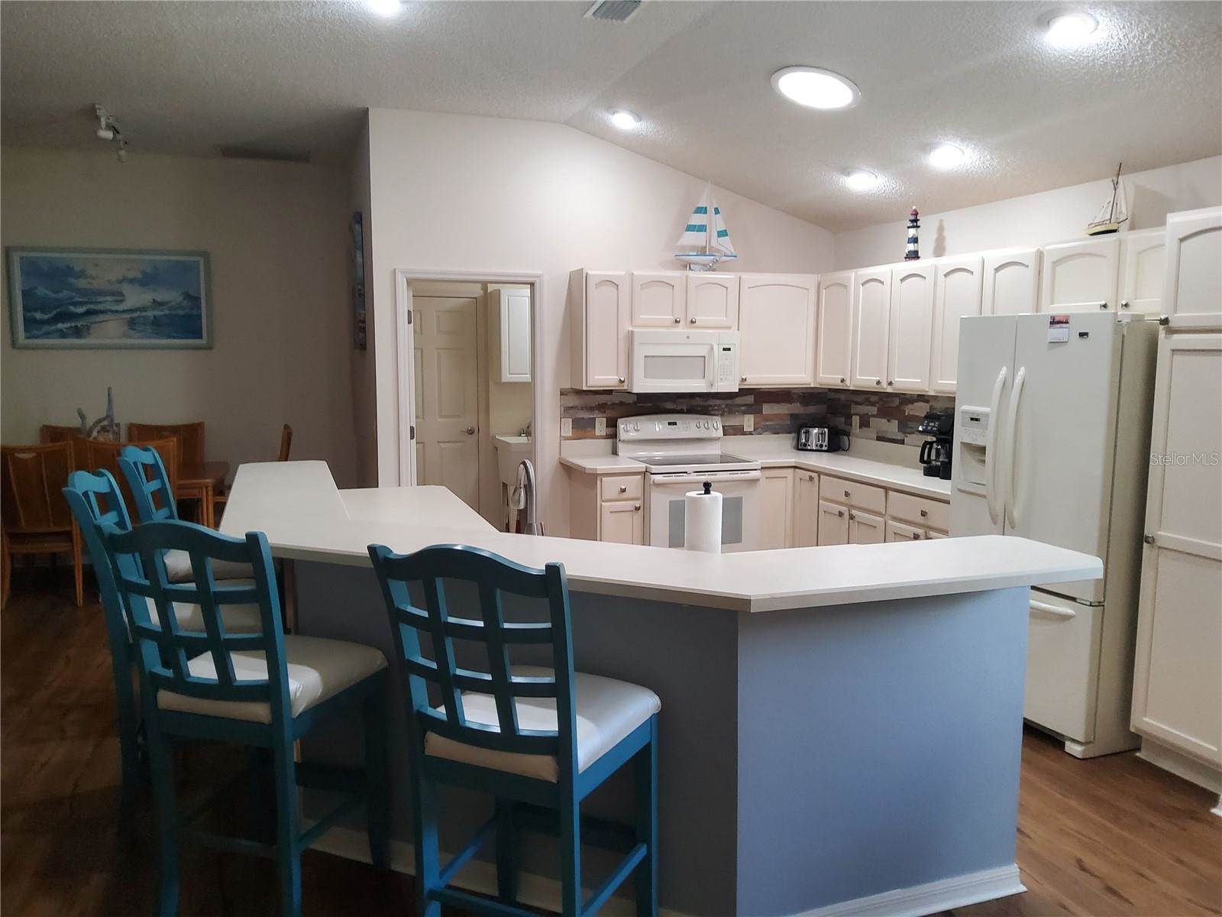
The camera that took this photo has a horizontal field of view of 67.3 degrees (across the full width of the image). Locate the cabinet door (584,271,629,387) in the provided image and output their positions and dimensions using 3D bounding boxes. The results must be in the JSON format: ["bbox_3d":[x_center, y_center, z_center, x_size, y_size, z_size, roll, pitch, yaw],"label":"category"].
[{"bbox_3d":[-0.033,-0.820,5.863,0.275,0.727,0.020,-2,8,-19],"label":"cabinet door"}]

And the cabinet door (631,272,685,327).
[{"bbox_3d":[0.306,-1.027,5.955,0.378,0.350,0.020,-2,8,-19],"label":"cabinet door"}]

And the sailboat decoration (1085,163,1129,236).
[{"bbox_3d":[2.273,-1.176,4.203,0.075,0.320,0.220,-2,8,-19],"label":"sailboat decoration"}]

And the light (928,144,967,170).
[{"bbox_3d":[1.712,-1.536,4.689,0.200,0.050,0.200,16,1,-20],"label":"light"}]

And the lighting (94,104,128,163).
[{"bbox_3d":[-3.251,-2.088,5.985,0.120,0.170,1.080,-2,8,-19],"label":"lighting"}]

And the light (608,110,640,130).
[{"bbox_3d":[0.081,-2.045,5.543,0.190,0.040,0.190,16,1,0],"label":"light"}]

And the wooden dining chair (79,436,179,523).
[{"bbox_3d":[-3.125,0.380,6.068,0.500,1.050,0.580,-3,8,-24],"label":"wooden dining chair"}]

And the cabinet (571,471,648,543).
[{"bbox_3d":[-0.030,0.487,5.992,0.300,0.876,0.625,-2,7,-19],"label":"cabinet"}]

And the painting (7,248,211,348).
[{"bbox_3d":[-3.718,-1.186,6.852,1.345,0.740,0.040,-2,8,-19],"label":"painting"}]

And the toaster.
[{"bbox_3d":[1.476,-0.151,6.557,0.250,0.185,0.270,3,8,25],"label":"toaster"}]

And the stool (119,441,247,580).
[{"bbox_3d":[-1.775,0.546,4.081,0.575,1.210,0.500,-2,7,-17],"label":"stool"}]

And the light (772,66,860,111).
[{"bbox_3d":[0.977,-1.751,4.394,0.449,0.040,0.449,16,1,-20],"label":"light"}]

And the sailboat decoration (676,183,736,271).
[{"bbox_3d":[0.642,-1.536,6.125,0.455,0.600,0.110,-2,7,-19],"label":"sailboat decoration"}]

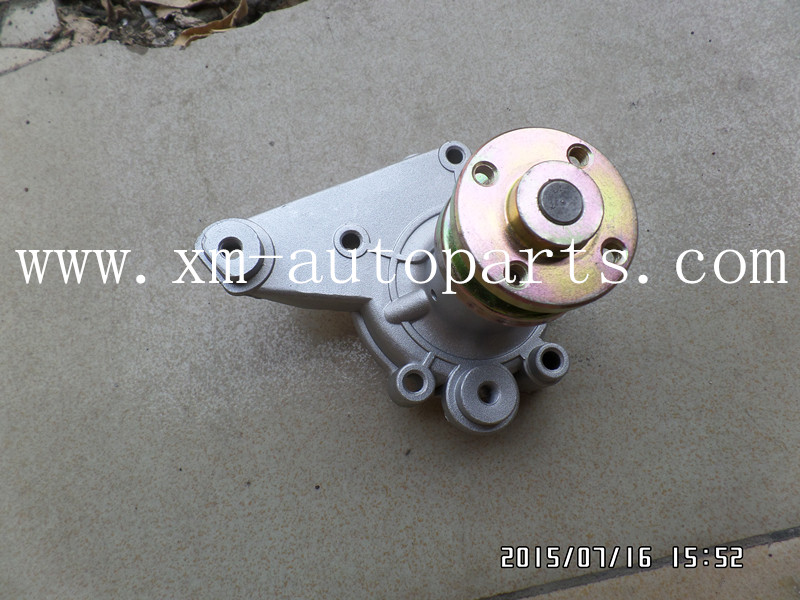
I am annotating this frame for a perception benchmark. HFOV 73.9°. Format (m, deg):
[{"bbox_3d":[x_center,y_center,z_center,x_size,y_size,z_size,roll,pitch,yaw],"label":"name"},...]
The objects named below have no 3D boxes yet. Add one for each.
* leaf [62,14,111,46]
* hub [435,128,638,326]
[{"bbox_3d":[-0.216,-0.181,0.359,0.039,0.009,0.023,26,73,6],"label":"leaf"},{"bbox_3d":[0.049,-0.028,0.189,0.067,0.036,0.067,2,76,-9],"label":"hub"}]

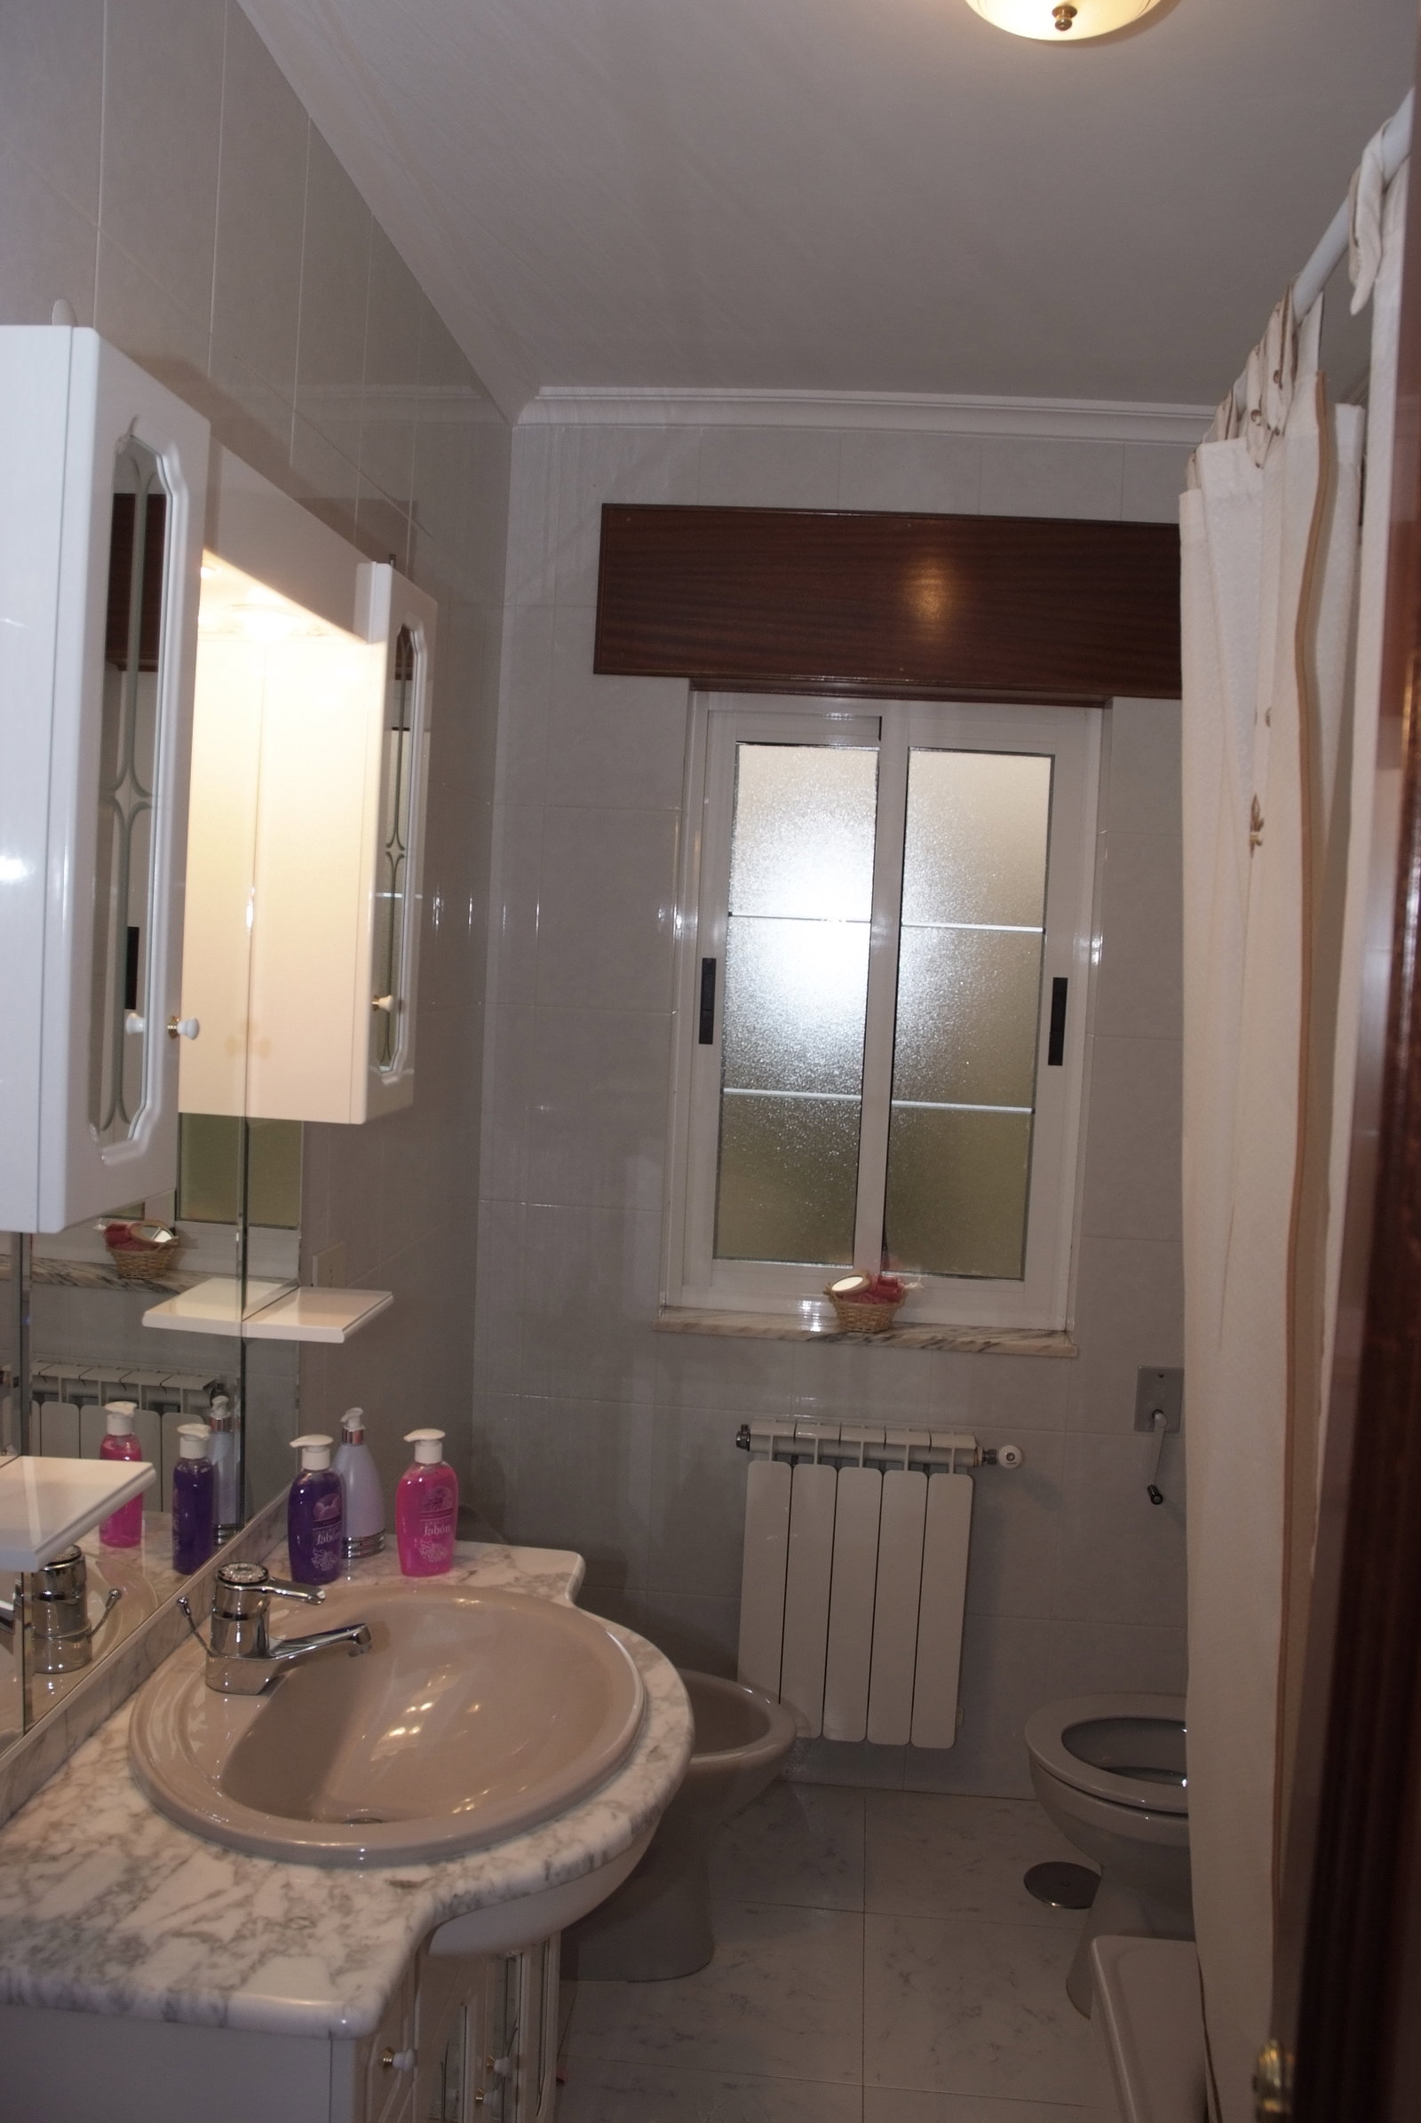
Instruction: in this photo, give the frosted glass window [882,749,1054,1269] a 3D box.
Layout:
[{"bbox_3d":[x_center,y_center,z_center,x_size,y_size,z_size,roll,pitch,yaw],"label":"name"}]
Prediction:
[{"bbox_3d":[0.482,-0.083,3.000,0.268,0.985,0.025,3,4,5],"label":"frosted glass window"}]

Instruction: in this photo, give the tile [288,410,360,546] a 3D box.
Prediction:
[{"bbox_3d":[-0.476,-0.574,1.970,0.010,0.362,0.241,3,4,5],"label":"tile"}]

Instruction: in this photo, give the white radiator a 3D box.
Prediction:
[{"bbox_3d":[0.285,0.941,2.890,0.480,0.565,0.100,3,4,5],"label":"white radiator"}]

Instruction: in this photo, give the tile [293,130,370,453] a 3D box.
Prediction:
[{"bbox_3d":[-0.460,-0.921,1.945,0.010,0.335,0.241,3,4,5],"label":"tile"}]

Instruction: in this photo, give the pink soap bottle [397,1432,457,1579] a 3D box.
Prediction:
[{"bbox_3d":[-0.324,0.499,1.818,0.068,0.167,0.048,1,5,-25],"label":"pink soap bottle"}]

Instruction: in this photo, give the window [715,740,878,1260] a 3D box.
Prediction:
[{"bbox_3d":[0.165,-0.106,3.052,0.267,0.985,0.025,3,4,5],"label":"window"}]

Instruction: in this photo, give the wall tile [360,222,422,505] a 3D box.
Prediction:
[{"bbox_3d":[-0.439,-0.940,2.182,0.010,0.332,0.241,3,4,5],"label":"wall tile"}]

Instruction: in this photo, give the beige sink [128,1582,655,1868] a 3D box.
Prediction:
[{"bbox_3d":[-0.302,0.676,1.510,0.475,0.180,0.550,3,4,5],"label":"beige sink"}]

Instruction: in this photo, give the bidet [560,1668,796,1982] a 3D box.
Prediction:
[{"bbox_3d":[-0.182,1.183,2.453,0.600,0.390,0.360,3,4,5],"label":"bidet"}]

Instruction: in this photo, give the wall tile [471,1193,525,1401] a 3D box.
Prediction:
[{"bbox_3d":[-0.394,0.444,2.997,0.090,0.364,0.010,3,4,5],"label":"wall tile"}]

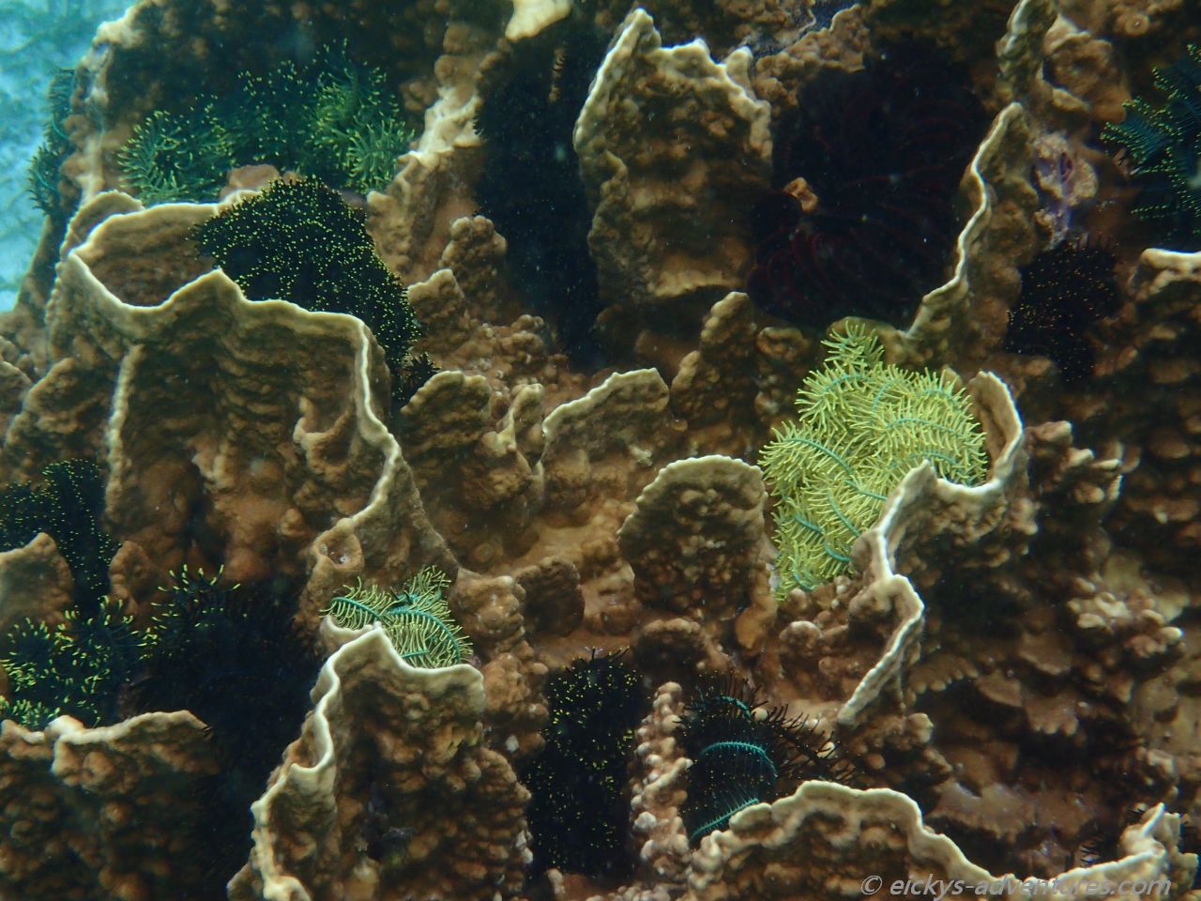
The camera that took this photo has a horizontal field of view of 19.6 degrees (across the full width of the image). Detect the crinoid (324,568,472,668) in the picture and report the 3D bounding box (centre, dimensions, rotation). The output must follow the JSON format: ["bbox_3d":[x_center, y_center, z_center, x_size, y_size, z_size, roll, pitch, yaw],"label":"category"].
[{"bbox_3d":[-0.134,0.117,2.280,0.097,0.057,0.070,0,24,0],"label":"crinoid"}]

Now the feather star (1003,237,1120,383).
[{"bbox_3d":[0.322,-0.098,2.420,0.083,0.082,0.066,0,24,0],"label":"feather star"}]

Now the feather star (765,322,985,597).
[{"bbox_3d":[0.181,0.006,2.300,0.150,0.146,0.113,0,24,0],"label":"feather star"}]

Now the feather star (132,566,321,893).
[{"bbox_3d":[-0.242,0.180,2.250,0.123,0.182,0.111,0,24,0],"label":"feather star"}]

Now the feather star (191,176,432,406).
[{"bbox_3d":[-0.200,-0.111,2.400,0.166,0.116,0.133,0,24,0],"label":"feather star"}]

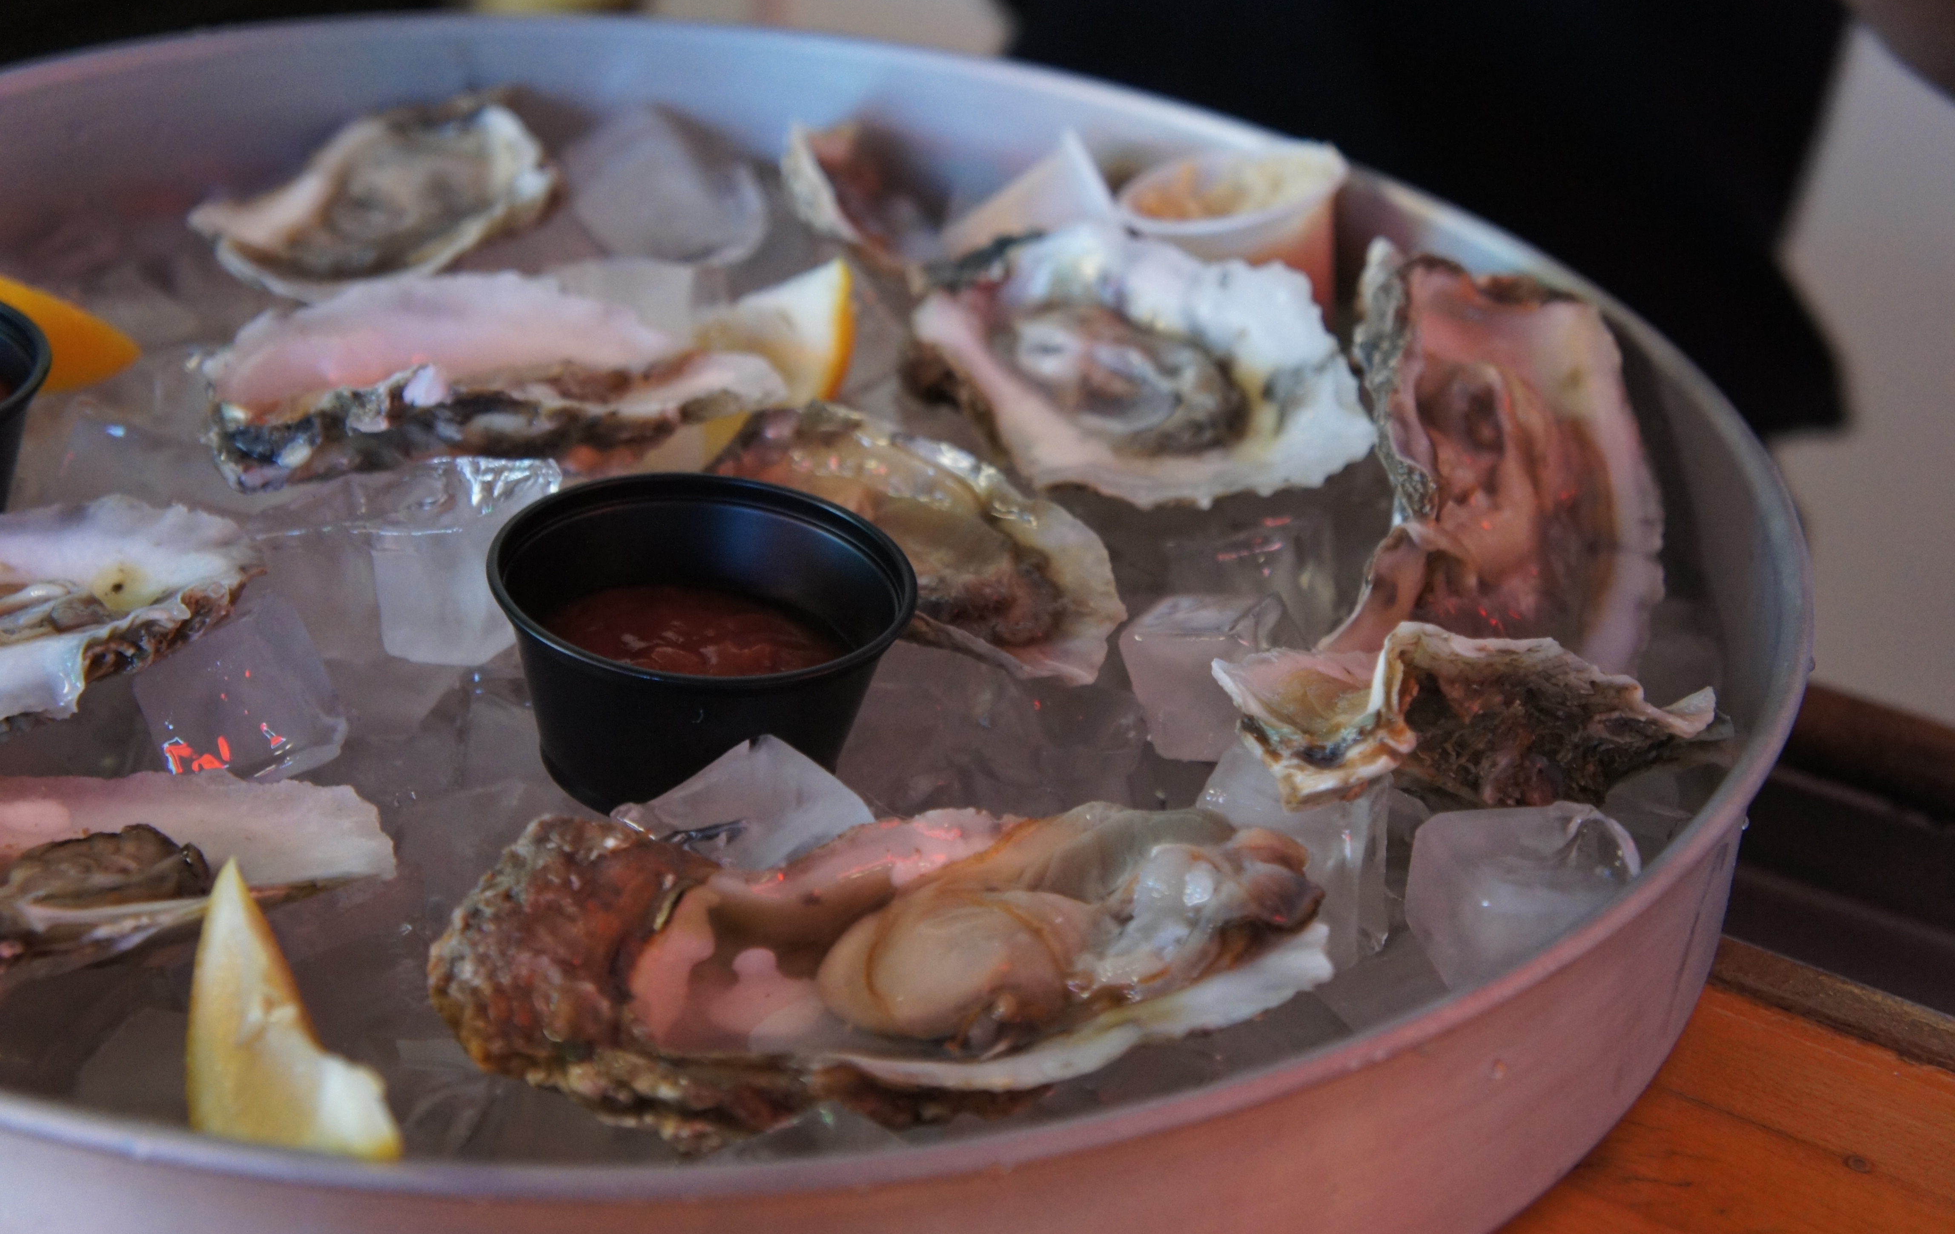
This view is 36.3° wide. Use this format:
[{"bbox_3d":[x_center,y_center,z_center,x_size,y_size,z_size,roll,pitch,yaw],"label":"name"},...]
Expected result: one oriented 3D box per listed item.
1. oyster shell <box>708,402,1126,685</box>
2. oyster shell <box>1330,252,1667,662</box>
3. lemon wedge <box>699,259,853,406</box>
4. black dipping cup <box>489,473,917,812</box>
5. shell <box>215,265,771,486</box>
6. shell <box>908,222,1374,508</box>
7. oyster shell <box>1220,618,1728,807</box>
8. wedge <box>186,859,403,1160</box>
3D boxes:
[{"bbox_3d":[-0.011,-0.013,0.546,0.090,0.030,0.052,30,50,22],"label":"oyster shell"},{"bbox_3d":[0.099,-0.031,0.567,0.060,0.034,0.098,-1,55,1],"label":"oyster shell"},{"bbox_3d":[-0.039,-0.052,0.592,0.027,0.027,0.050,32,66,0],"label":"lemon wedge"},{"bbox_3d":[-0.049,0.008,0.522,0.073,0.036,0.073,6,29,-4],"label":"black dipping cup"},{"bbox_3d":[-0.093,-0.045,0.570,0.108,0.034,0.050,-6,43,-13],"label":"shell"},{"bbox_3d":[0.033,-0.049,0.588,0.094,0.032,0.066,16,53,7],"label":"shell"},{"bbox_3d":[0.083,0.017,0.500,0.086,0.033,0.042,4,30,-2],"label":"oyster shell"},{"bbox_3d":[-0.093,0.056,0.404,0.027,0.026,0.051,-30,80,0],"label":"wedge"}]

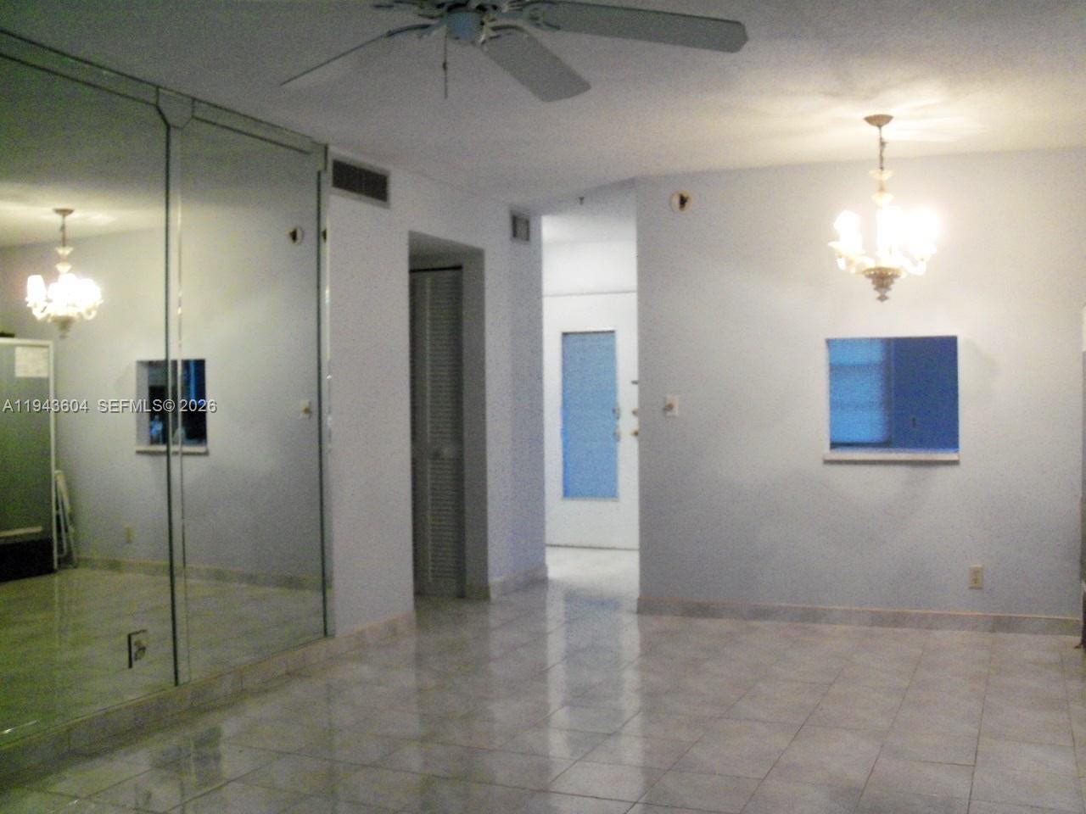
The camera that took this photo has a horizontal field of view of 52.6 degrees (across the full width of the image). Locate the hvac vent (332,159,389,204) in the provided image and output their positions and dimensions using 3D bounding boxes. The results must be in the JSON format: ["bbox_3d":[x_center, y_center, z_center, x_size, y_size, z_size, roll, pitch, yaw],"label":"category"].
[{"bbox_3d":[-0.890,-1.100,5.370,0.025,0.180,0.520,-1,-1,24],"label":"hvac vent"}]

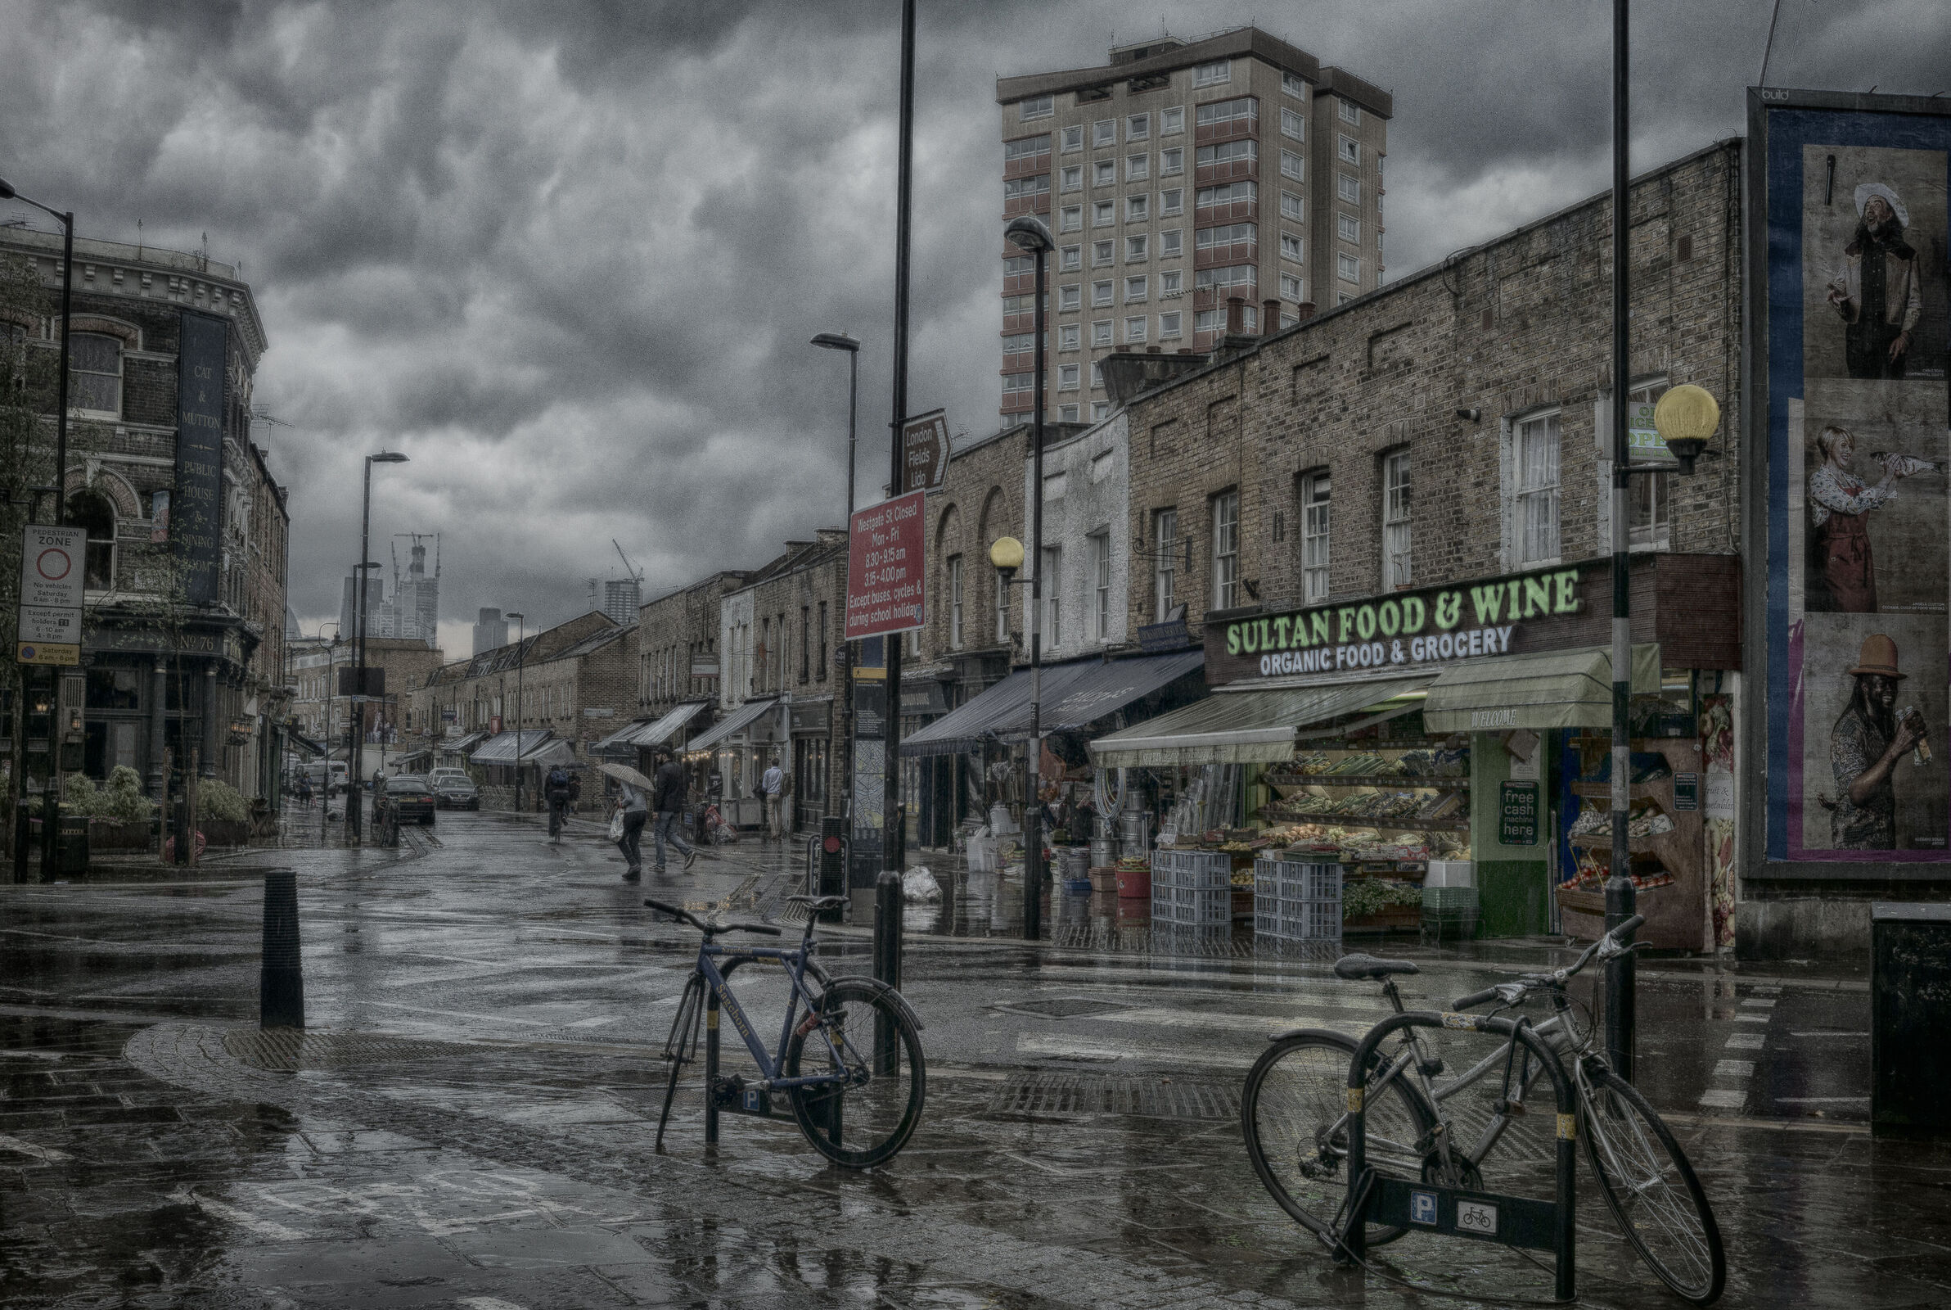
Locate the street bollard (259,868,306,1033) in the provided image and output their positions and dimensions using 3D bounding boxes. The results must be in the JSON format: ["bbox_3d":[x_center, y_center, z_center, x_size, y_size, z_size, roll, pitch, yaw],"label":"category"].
[{"bbox_3d":[-4.174,1.778,13.526,0.255,0.940,0.255,2,-3,-18],"label":"street bollard"}]

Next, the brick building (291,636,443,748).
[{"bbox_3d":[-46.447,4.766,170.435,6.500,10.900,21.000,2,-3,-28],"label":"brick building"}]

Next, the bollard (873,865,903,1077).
[{"bbox_3d":[-0.434,1.620,11.429,0.140,1.050,0.140,1,-3,0],"label":"bollard"}]

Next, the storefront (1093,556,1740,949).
[{"bbox_3d":[4.134,1.086,24.831,2.380,3.501,10.565,2,-3,-16],"label":"storefront"}]

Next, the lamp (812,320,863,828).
[{"bbox_3d":[-2.214,-0.845,34.551,0.770,8.250,0.300,2,-3,-14],"label":"lamp"}]

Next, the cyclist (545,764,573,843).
[{"bbox_3d":[-8.673,3.080,46.500,0.550,1.660,1.700,2,-3,-15],"label":"cyclist"}]

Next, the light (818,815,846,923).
[{"bbox_3d":[-1.442,2.140,22.529,0.220,1.080,0.200,1,-3,-8],"label":"light"}]

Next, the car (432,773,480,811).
[{"bbox_3d":[-21.377,5.620,92.123,1.760,1.450,4.400,2,-3,-14],"label":"car"}]

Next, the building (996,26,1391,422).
[{"bbox_3d":[14.729,-15.200,151.305,19.400,50.500,17.800,-2,-4,38],"label":"building"}]

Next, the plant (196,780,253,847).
[{"bbox_3d":[-12.854,2.713,38.200,1.020,1.130,0.750,1,-3,-8],"label":"plant"}]

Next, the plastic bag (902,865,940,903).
[{"bbox_3d":[-0.628,2.584,25.100,0.470,0.410,0.450,1,-3,0],"label":"plastic bag"}]

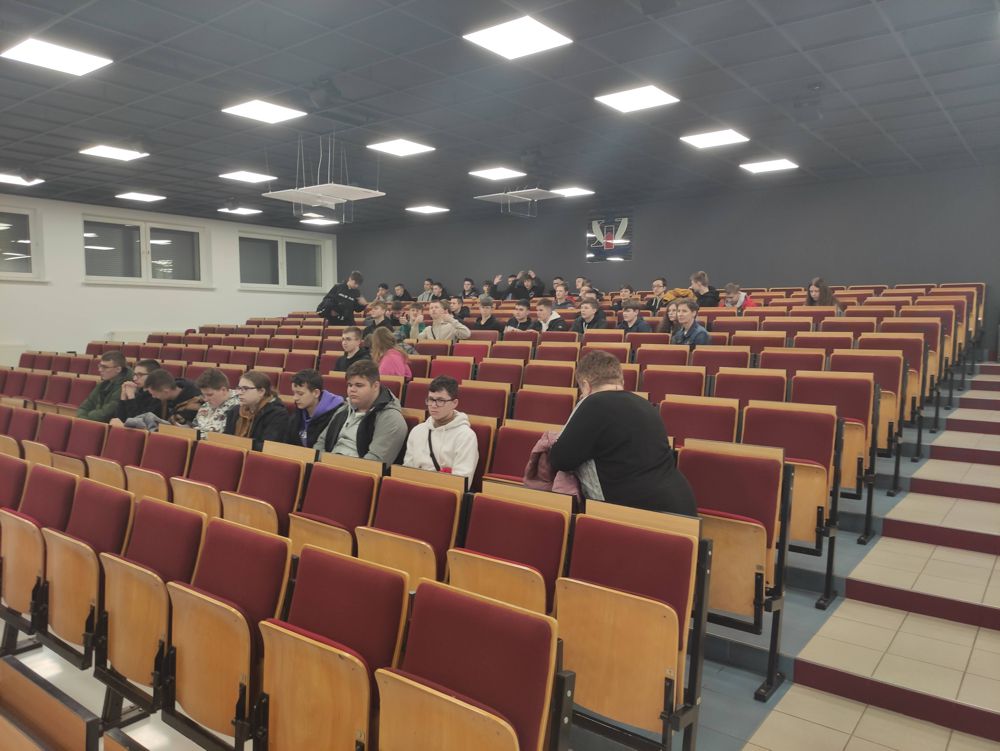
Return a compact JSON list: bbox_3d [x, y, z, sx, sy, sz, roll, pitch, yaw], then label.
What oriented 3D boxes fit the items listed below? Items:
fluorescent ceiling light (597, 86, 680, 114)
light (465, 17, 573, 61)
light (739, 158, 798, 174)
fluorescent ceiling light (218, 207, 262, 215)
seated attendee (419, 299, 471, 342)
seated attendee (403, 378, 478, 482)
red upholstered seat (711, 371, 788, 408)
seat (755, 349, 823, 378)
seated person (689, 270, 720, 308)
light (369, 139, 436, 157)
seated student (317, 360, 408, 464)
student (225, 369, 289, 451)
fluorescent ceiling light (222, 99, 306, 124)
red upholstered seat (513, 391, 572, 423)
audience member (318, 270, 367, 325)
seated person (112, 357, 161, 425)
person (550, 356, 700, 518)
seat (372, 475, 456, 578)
[{"bbox_3d":[1.234,-2.510,6.508,0.590,0.040,0.590,4,6,38],"label":"fluorescent ceiling light"},{"bbox_3d":[0.131,-2.343,5.030,0.580,0.050,0.580,4,6,38],"label":"light"},{"bbox_3d":[3.464,-2.680,9.275,0.580,0.050,0.580,4,6,38],"label":"light"},{"bbox_3d":[-4.888,-3.105,13.584,0.600,0.060,0.600,4,6,38],"label":"fluorescent ceiling light"},{"bbox_3d":[-0.687,-0.202,8.474,0.660,1.310,0.740,4,6,38],"label":"seated attendee"},{"bbox_3d":[-0.417,0.652,3.908,0.520,1.270,0.750,4,6,43],"label":"seated attendee"},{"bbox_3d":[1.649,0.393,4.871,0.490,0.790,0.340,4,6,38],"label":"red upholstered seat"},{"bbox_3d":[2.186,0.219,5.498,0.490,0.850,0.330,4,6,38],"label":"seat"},{"bbox_3d":[2.671,-0.629,9.315,0.700,1.360,0.540,-2,5,-20],"label":"seated person"},{"bbox_3d":[-1.153,-2.678,8.454,0.600,0.060,0.600,4,6,38],"label":"light"},{"bbox_3d":[-0.882,0.582,4.187,0.600,1.280,0.720,4,6,38],"label":"seated student"},{"bbox_3d":[-1.691,0.591,4.863,0.750,1.240,0.520,-4,6,-44],"label":"student"},{"bbox_3d":[-2.283,-2.574,7.022,0.600,0.060,0.600,4,6,38],"label":"fluorescent ceiling light"},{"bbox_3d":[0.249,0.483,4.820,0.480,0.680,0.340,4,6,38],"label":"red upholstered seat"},{"bbox_3d":[-2.293,-0.685,10.667,0.580,1.640,0.580,-3,5,-34],"label":"audience member"},{"bbox_3d":[-2.888,0.518,5.716,0.760,1.250,0.520,-4,6,-44],"label":"seated person"},{"bbox_3d":[0.535,0.625,3.148,0.600,1.460,0.680,-2,5,-30],"label":"person"},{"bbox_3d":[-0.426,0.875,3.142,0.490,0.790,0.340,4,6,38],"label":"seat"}]

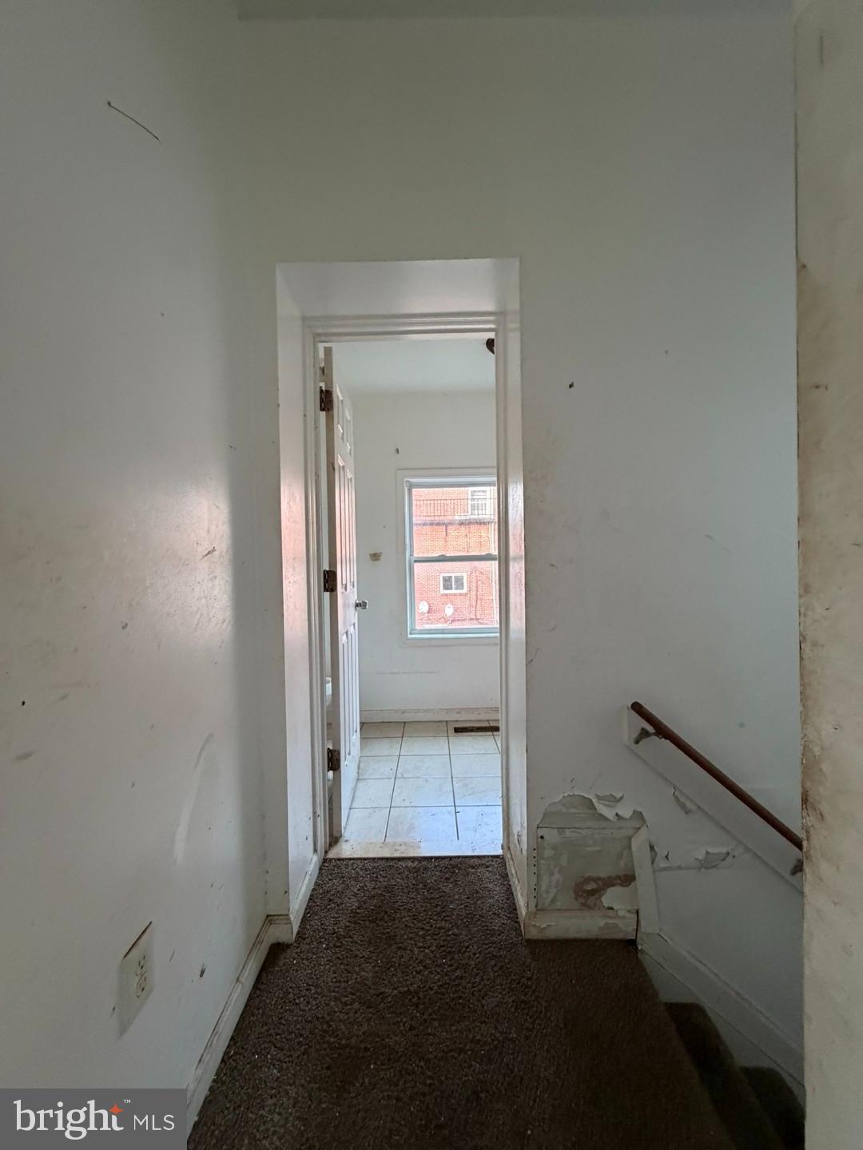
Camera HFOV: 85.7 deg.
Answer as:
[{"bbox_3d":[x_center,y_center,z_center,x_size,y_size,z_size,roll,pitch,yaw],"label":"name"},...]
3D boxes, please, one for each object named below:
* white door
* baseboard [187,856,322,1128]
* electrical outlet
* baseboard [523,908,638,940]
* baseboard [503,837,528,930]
[{"bbox_3d":[-0.428,0.073,2.291,0.037,2.030,0.710,-1,0,-3],"label":"white door"},{"bbox_3d":[-0.456,1.070,1.357,0.082,0.083,0.910,-1,0,0],"label":"baseboard"},{"bbox_3d":[-0.498,0.683,0.794,0.010,0.121,0.083,-1,0,0],"label":"electrical outlet"},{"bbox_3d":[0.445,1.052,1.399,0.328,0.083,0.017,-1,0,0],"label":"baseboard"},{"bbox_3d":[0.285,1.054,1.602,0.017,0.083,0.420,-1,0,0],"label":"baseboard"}]

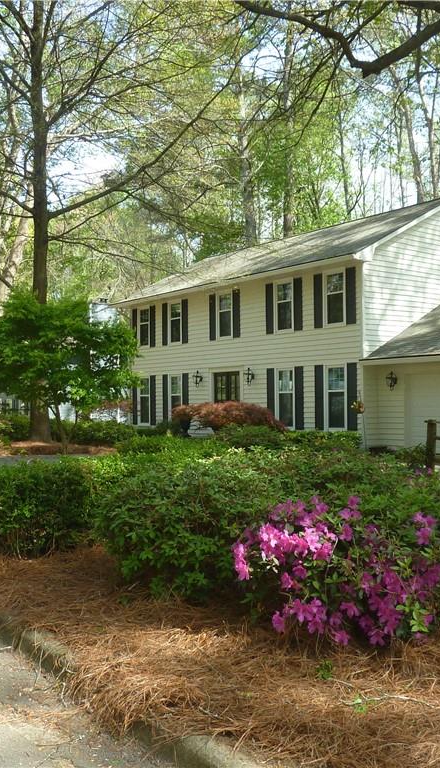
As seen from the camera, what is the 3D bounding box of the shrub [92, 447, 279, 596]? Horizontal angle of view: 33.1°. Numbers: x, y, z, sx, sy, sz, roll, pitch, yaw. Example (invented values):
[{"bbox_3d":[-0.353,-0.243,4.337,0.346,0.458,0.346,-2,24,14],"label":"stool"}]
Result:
[{"bbox_3d":[-0.259,1.112,6.500,1.600,0.970,1.700,0,-1,0],"label":"shrub"}]

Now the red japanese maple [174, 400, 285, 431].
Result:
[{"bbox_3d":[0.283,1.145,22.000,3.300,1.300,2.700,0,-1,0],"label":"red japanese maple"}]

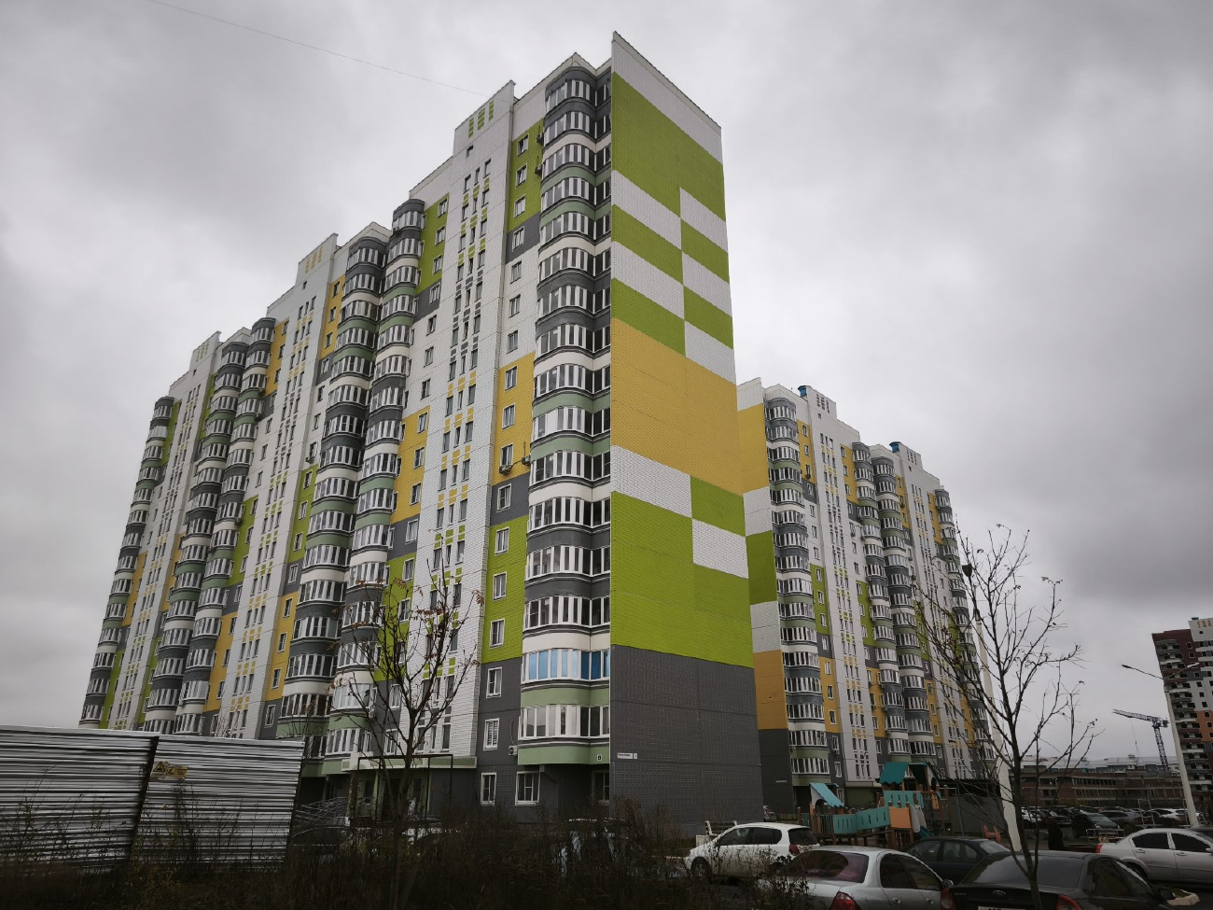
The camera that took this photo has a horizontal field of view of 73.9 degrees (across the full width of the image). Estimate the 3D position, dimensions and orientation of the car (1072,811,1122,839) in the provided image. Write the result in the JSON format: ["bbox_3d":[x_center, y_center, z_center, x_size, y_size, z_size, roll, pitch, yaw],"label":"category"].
[{"bbox_3d":[31.455,23.791,51.748,1.760,1.580,4.200,-5,-22,13],"label":"car"}]

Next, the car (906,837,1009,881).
[{"bbox_3d":[8.257,9.769,18.984,4.350,1.430,1.700,-19,-29,39],"label":"car"}]

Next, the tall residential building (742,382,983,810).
[{"bbox_3d":[35.684,22.198,117.416,15.800,54.700,58.000,-19,-29,40],"label":"tall residential building"}]

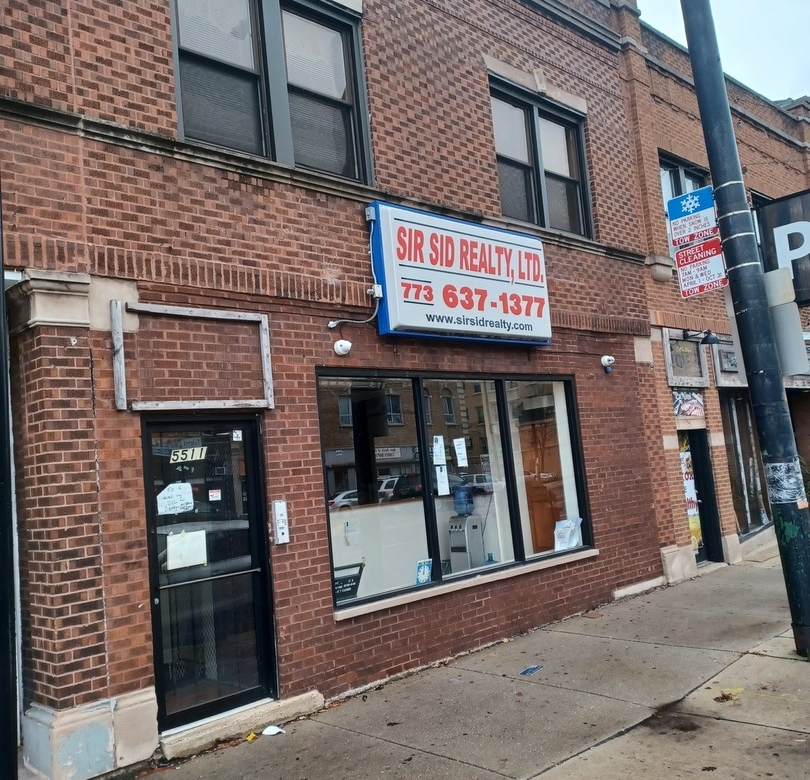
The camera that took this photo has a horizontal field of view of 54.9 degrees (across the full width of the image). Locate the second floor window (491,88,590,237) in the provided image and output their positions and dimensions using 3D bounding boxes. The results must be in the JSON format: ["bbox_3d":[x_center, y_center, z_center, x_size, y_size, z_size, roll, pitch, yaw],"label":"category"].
[{"bbox_3d":[1.638,-2.726,9.408,2.006,1.641,0.110,0,-7,-44],"label":"second floor window"}]

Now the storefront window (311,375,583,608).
[{"bbox_3d":[0.675,0.829,7.838,3.813,1.978,0.110,0,-7,-44],"label":"storefront window"}]

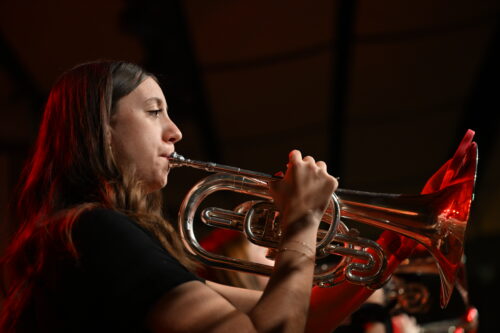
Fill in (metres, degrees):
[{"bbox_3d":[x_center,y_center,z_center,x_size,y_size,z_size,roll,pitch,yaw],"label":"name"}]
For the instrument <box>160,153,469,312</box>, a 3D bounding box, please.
[{"bbox_3d":[0.095,0.050,1.560,0.482,0.268,0.265,10,-9,7],"label":"instrument"}]

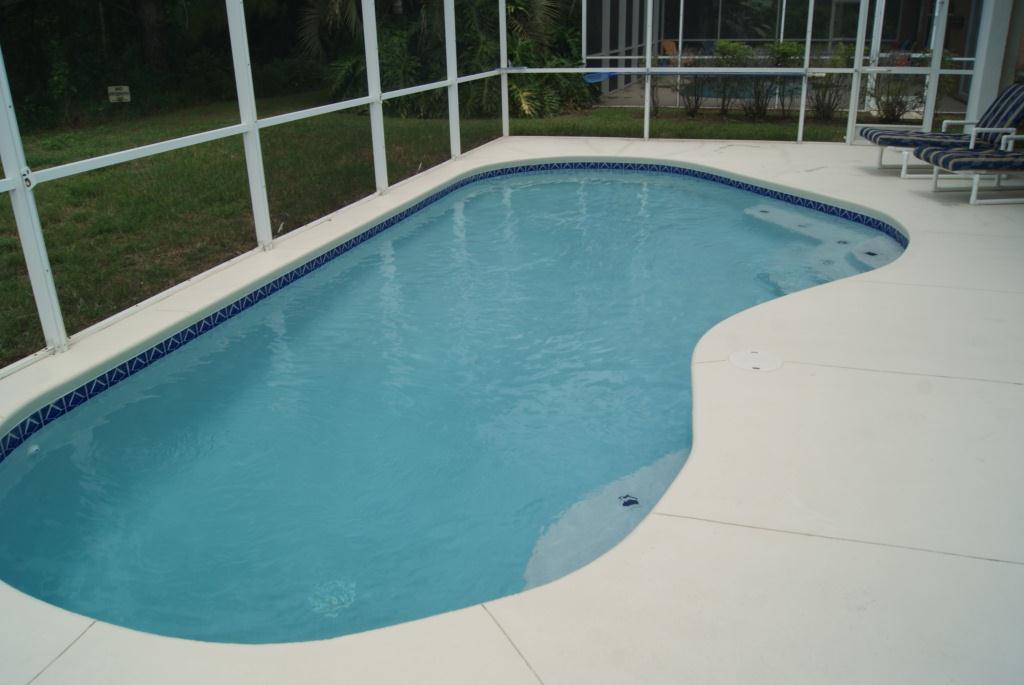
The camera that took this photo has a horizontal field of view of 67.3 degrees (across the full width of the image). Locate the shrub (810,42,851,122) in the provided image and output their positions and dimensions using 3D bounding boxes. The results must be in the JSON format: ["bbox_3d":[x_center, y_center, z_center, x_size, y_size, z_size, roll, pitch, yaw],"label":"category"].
[{"bbox_3d":[5.512,-4.517,13.303,0.780,1.265,0.780,6,24,16],"label":"shrub"}]

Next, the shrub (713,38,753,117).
[{"bbox_3d":[4.077,-4.838,14.086,0.720,1.305,0.720,6,24,16],"label":"shrub"}]

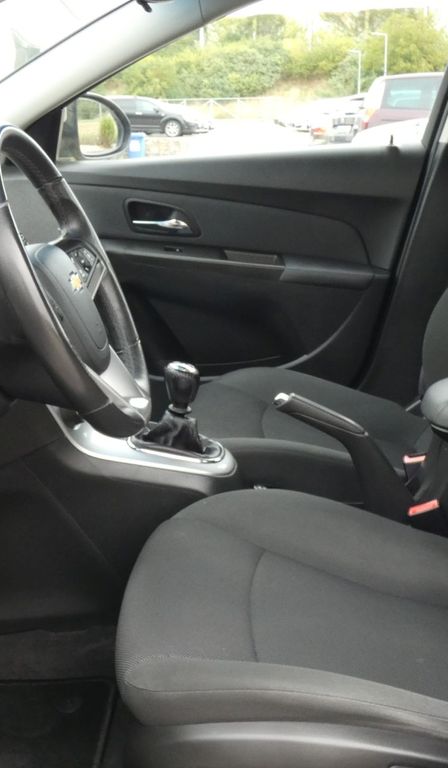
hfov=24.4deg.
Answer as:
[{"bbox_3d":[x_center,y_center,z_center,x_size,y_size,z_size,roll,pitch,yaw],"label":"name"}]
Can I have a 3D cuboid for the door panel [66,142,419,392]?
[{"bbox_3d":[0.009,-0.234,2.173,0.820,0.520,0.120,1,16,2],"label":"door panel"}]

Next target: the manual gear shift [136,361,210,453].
[{"bbox_3d":[-0.070,0.032,1.544,0.108,0.140,0.100,1,16,2],"label":"manual gear shift"}]

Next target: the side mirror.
[{"bbox_3d":[-0.290,-0.585,2.333,0.100,0.150,0.190,6,16,20],"label":"side mirror"}]

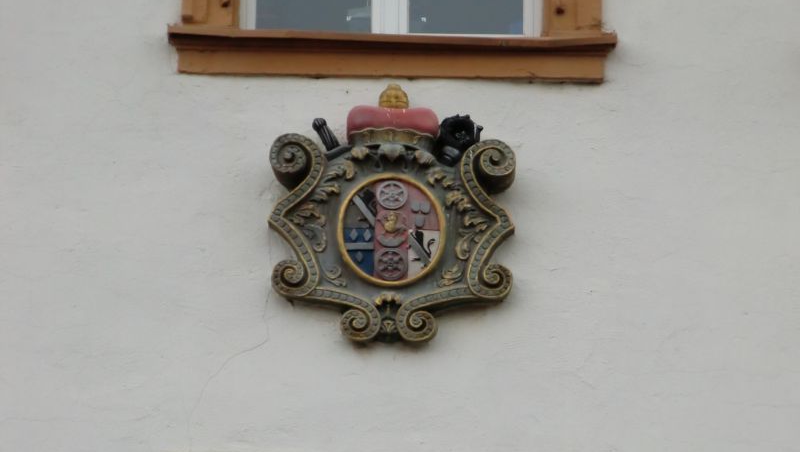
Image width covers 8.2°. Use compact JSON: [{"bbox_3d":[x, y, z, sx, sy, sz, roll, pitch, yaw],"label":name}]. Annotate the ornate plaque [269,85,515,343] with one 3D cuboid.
[{"bbox_3d":[-0.030,-0.044,19.500,0.865,0.940,0.200,1,-18,-2],"label":"ornate plaque"}]

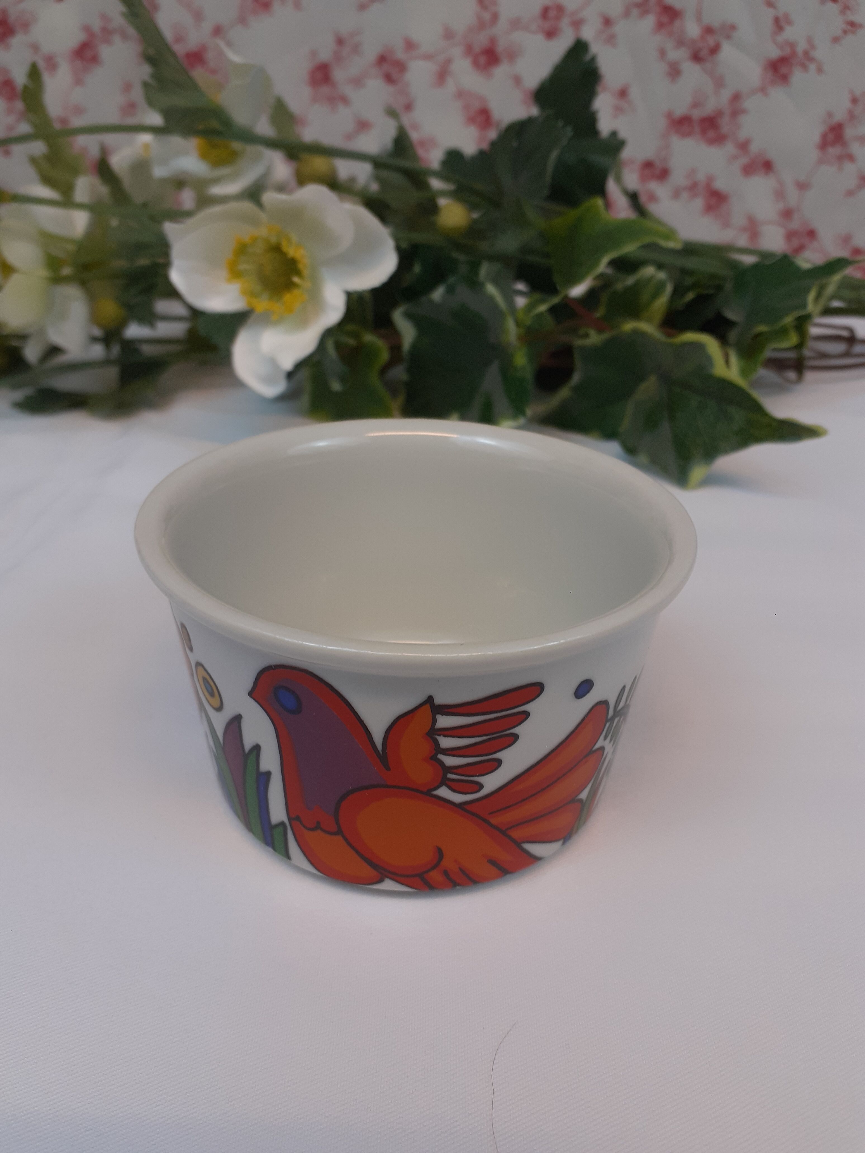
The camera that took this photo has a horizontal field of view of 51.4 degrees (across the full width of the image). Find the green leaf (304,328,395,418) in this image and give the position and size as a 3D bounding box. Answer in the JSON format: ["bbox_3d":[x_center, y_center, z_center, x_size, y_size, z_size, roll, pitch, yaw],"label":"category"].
[{"bbox_3d":[-0.031,-0.074,0.335,0.033,0.038,0.015,2,-3,0],"label":"green leaf"}]

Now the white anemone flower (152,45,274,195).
[{"bbox_3d":[-0.100,-0.206,0.410,0.054,0.064,0.032,3,-14,13],"label":"white anemone flower"}]

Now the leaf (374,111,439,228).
[{"bbox_3d":[-0.012,-0.178,0.395,0.029,0.046,0.020,1,27,-2],"label":"leaf"}]

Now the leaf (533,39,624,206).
[{"bbox_3d":[0.066,-0.203,0.406,0.041,0.065,0.025,5,28,6],"label":"leaf"}]

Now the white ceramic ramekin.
[{"bbox_3d":[-0.003,0.011,0.160,0.090,0.052,0.090,2,27,-1],"label":"white ceramic ramekin"}]

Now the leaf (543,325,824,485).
[{"bbox_3d":[0.086,-0.059,0.308,0.088,0.025,0.062,3,64,0],"label":"leaf"}]

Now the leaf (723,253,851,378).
[{"bbox_3d":[0.141,-0.105,0.360,0.053,0.047,0.025,1,-11,-5],"label":"leaf"}]

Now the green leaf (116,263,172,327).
[{"bbox_3d":[-0.122,-0.119,0.380,0.023,0.025,0.020,-6,29,-16],"label":"green leaf"}]

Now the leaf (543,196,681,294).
[{"bbox_3d":[0.071,-0.131,0.355,0.053,0.035,0.035,7,28,9],"label":"leaf"}]

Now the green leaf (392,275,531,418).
[{"bbox_3d":[0.011,-0.084,0.336,0.051,0.054,0.028,3,27,1],"label":"green leaf"}]

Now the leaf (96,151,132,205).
[{"bbox_3d":[-0.135,-0.168,0.380,0.016,0.025,0.010,1,-3,-6],"label":"leaf"}]

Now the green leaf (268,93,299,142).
[{"bbox_3d":[-0.066,-0.204,0.400,0.013,0.018,0.010,-2,28,-8],"label":"green leaf"}]

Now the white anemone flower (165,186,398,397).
[{"bbox_3d":[-0.055,-0.103,0.325,0.081,0.073,0.031,3,-5,12],"label":"white anemone flower"}]

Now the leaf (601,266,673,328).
[{"bbox_3d":[0.080,-0.109,0.355,0.030,0.028,0.014,1,-9,-6],"label":"leaf"}]

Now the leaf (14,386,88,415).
[{"bbox_3d":[-0.147,-0.068,0.346,0.031,0.010,0.035,-9,30,-21],"label":"leaf"}]

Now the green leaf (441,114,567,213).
[{"bbox_3d":[0.031,-0.176,0.385,0.056,0.045,0.018,1,-6,-6],"label":"green leaf"}]

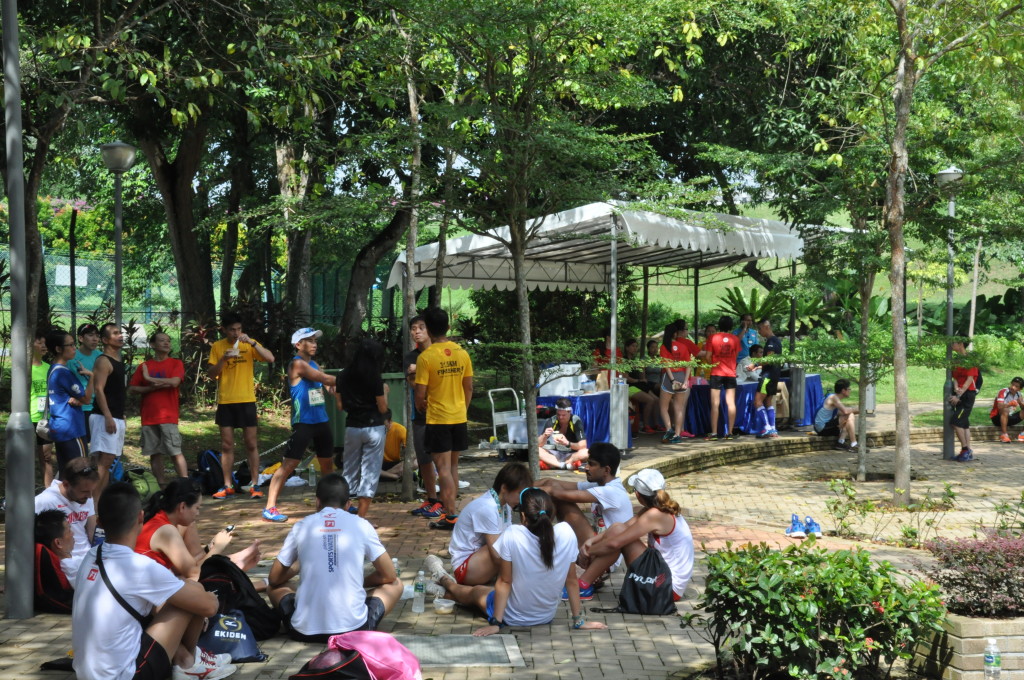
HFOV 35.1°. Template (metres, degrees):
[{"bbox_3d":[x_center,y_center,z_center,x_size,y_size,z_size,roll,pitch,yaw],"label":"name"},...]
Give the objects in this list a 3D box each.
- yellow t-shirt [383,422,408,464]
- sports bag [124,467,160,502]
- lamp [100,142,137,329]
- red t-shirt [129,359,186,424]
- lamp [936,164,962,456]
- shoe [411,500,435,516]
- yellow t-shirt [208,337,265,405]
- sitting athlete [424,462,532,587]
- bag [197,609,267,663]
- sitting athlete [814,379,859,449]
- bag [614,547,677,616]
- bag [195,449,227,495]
[{"bbox_3d":[-1.330,1.145,18.000,0.340,0.480,0.460,0,0,-41],"label":"yellow t-shirt"},{"bbox_3d":[-3.160,1.260,13.900,0.340,0.340,0.280,1,0,-12],"label":"sports bag"},{"bbox_3d":[-4.955,-0.452,20.396,0.440,4.100,0.440,0,1,0],"label":"lamp"},{"bbox_3d":[-3.460,0.490,15.800,0.540,0.660,0.300,1,0,-12],"label":"red t-shirt"},{"bbox_3d":[5.870,-0.365,21.700,0.360,3.950,0.360,0,0,0],"label":"lamp"},{"bbox_3d":[-0.714,1.367,13.234,0.280,0.120,0.100,-1,1,-38],"label":"shoe"},{"bbox_3d":[-2.690,0.298,15.800,0.540,0.660,0.280,0,0,-12],"label":"yellow t-shirt"},{"bbox_3d":[-0.126,1.105,9.939,0.700,0.725,0.500,0,1,-13],"label":"sitting athlete"},{"bbox_3d":[-1.290,1.335,7.450,0.340,0.230,0.180,1,0,18],"label":"bag"},{"bbox_3d":[4.730,1.080,23.200,0.780,1.030,0.480,0,0,28],"label":"sitting athlete"},{"bbox_3d":[0.752,1.328,8.980,0.340,0.380,0.190,1,0,9],"label":"bag"},{"bbox_3d":[-2.990,1.335,16.300,0.340,0.460,0.260,0,0,-20],"label":"bag"}]

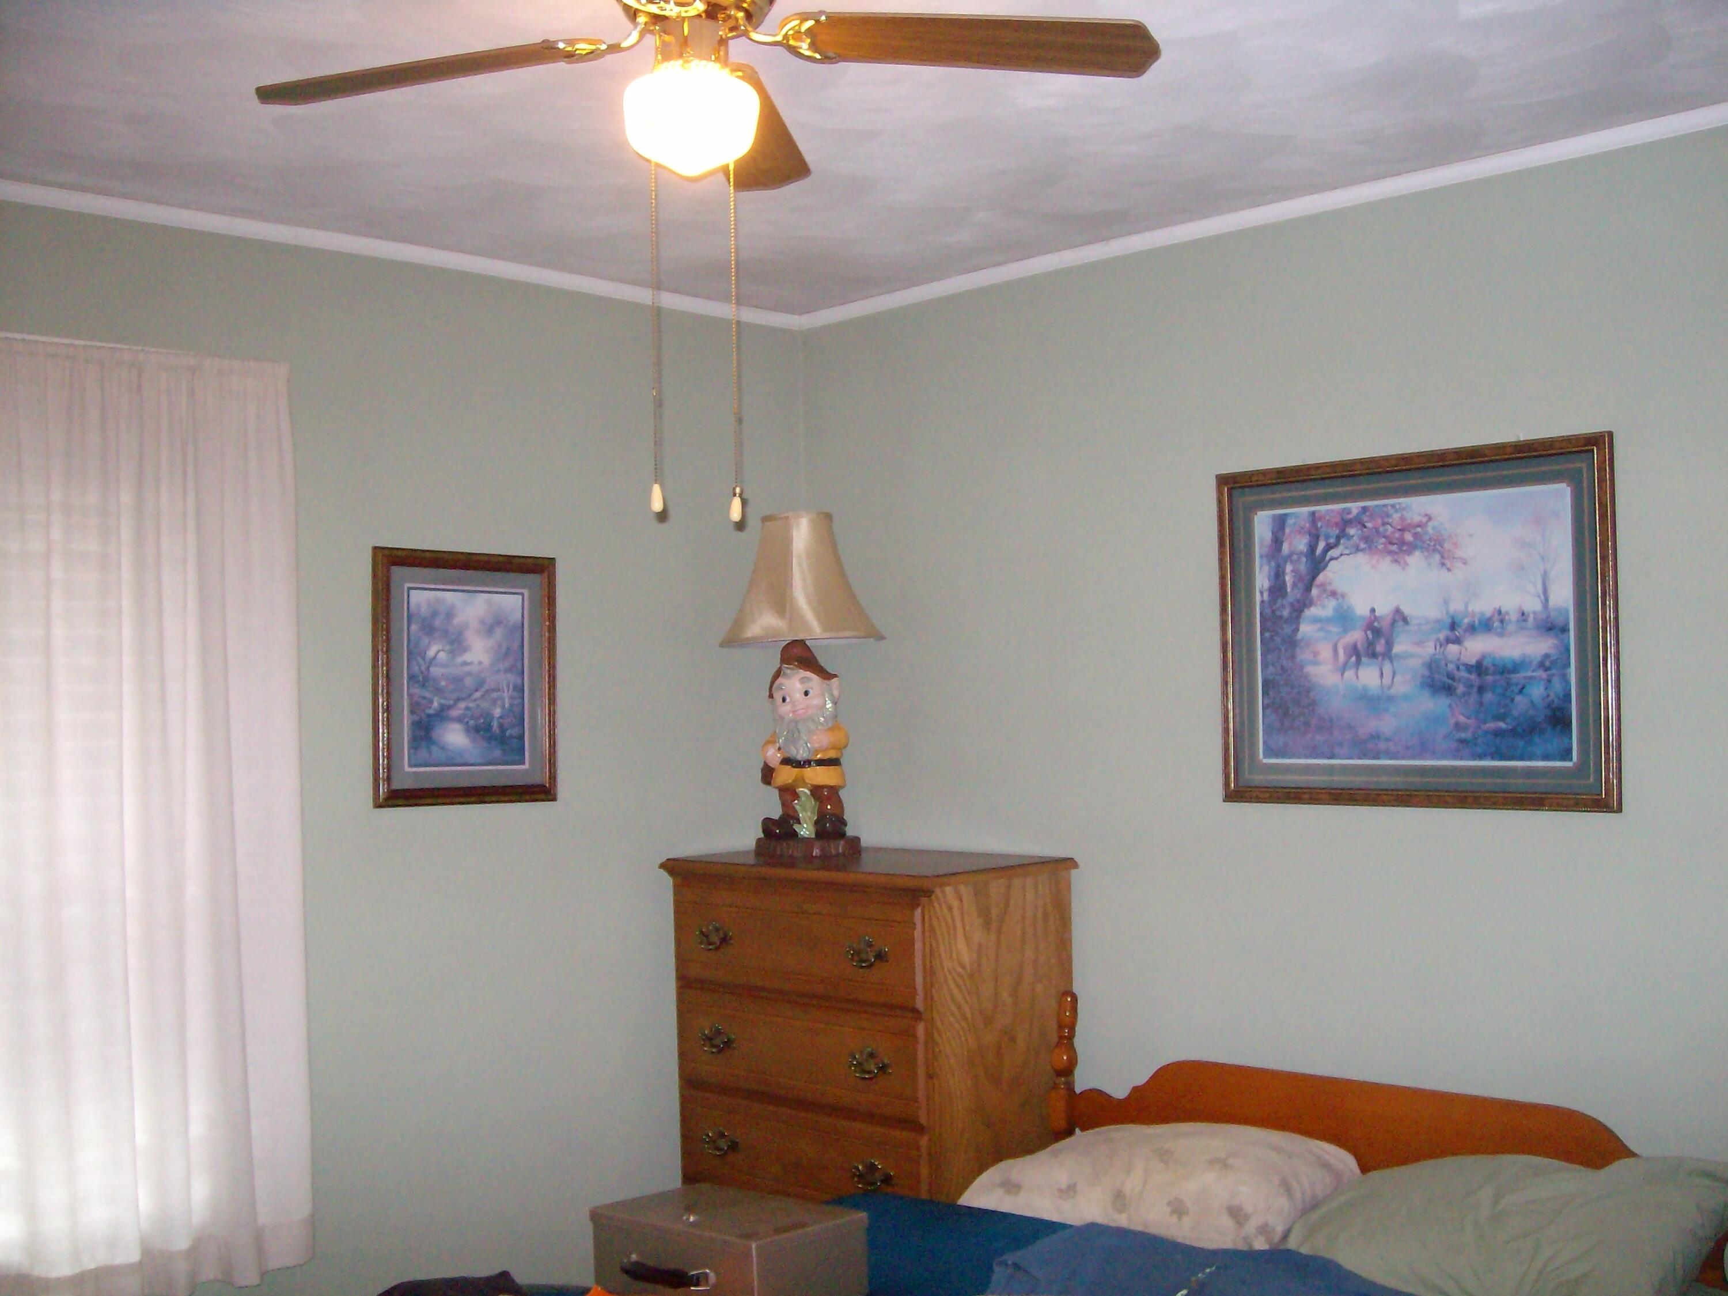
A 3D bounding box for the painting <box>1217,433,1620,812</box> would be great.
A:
[{"bbox_3d":[1.022,-0.037,3.263,0.810,0.650,0.032,-3,-2,44],"label":"painting"}]

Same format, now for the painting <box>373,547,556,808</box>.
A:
[{"bbox_3d":[-0.838,0.064,3.675,0.030,0.530,0.447,-3,-2,44],"label":"painting"}]

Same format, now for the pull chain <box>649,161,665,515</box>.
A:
[{"bbox_3d":[-0.227,-0.357,1.912,0.015,0.421,0.015,-1,-2,0],"label":"pull chain"}]

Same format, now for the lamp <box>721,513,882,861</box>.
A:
[{"bbox_3d":[-0.142,0.087,4.077,0.375,0.810,0.375,-2,-2,13],"label":"lamp"}]

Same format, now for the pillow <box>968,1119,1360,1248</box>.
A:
[{"bbox_3d":[0.534,1.007,3.281,0.670,0.200,0.440,-3,-2,44],"label":"pillow"}]

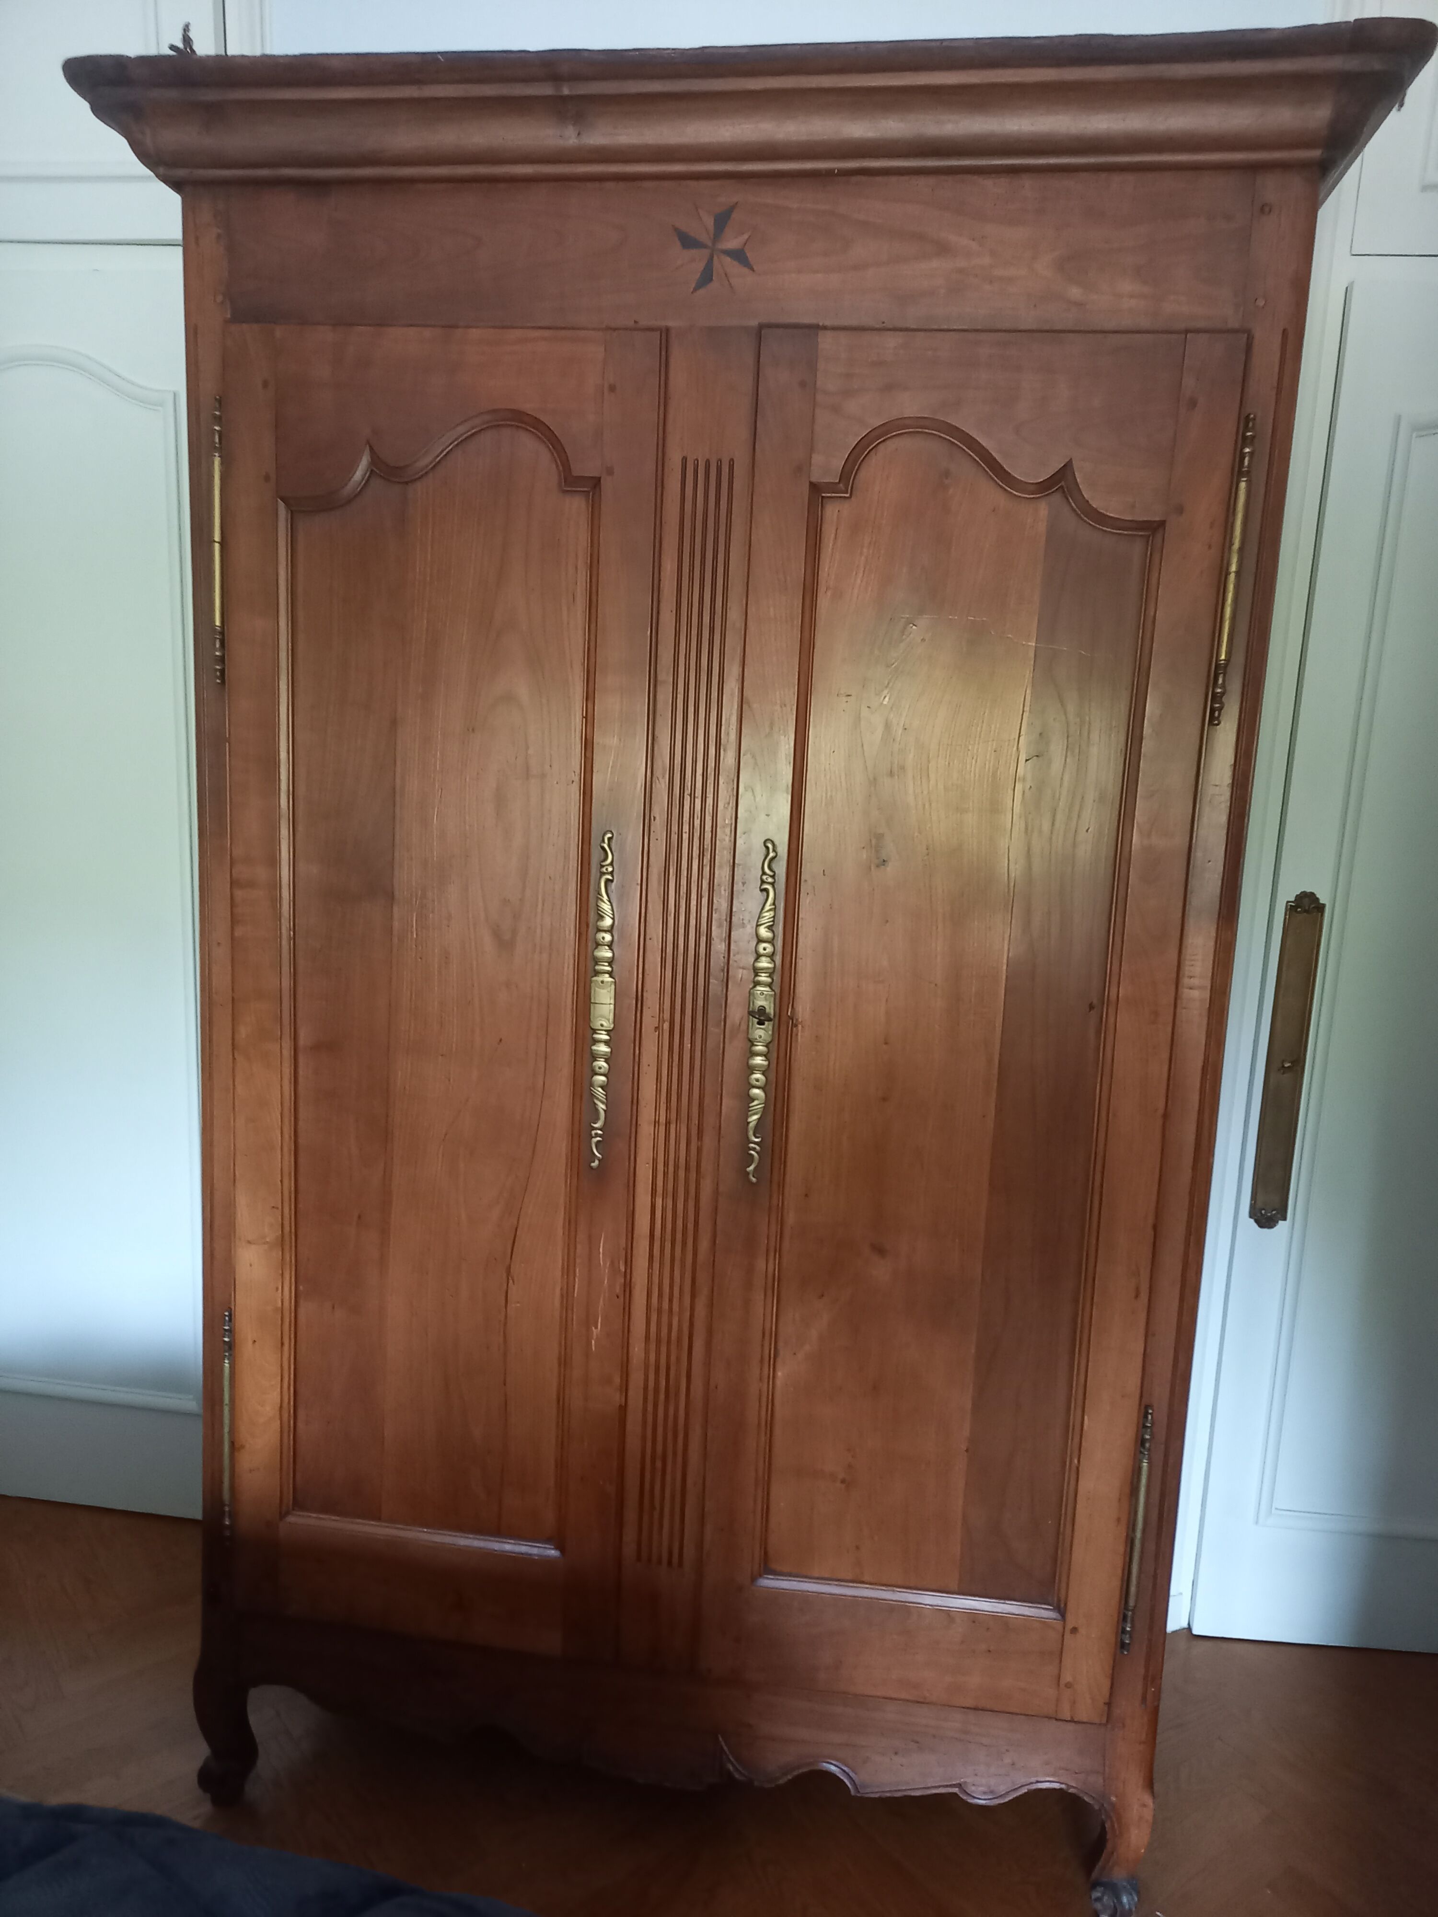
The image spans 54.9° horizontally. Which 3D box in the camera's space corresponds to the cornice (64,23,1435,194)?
[{"bbox_3d":[0.027,-0.894,1.661,1.351,0.099,0.612,4,9,7],"label":"cornice"}]

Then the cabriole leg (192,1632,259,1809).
[{"bbox_3d":[-0.644,0.998,1.837,0.077,0.248,0.085,4,9,7],"label":"cabriole leg"}]

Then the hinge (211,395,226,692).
[{"bbox_3d":[-0.570,-0.472,1.573,0.014,0.318,0.017,4,9,7],"label":"hinge"}]

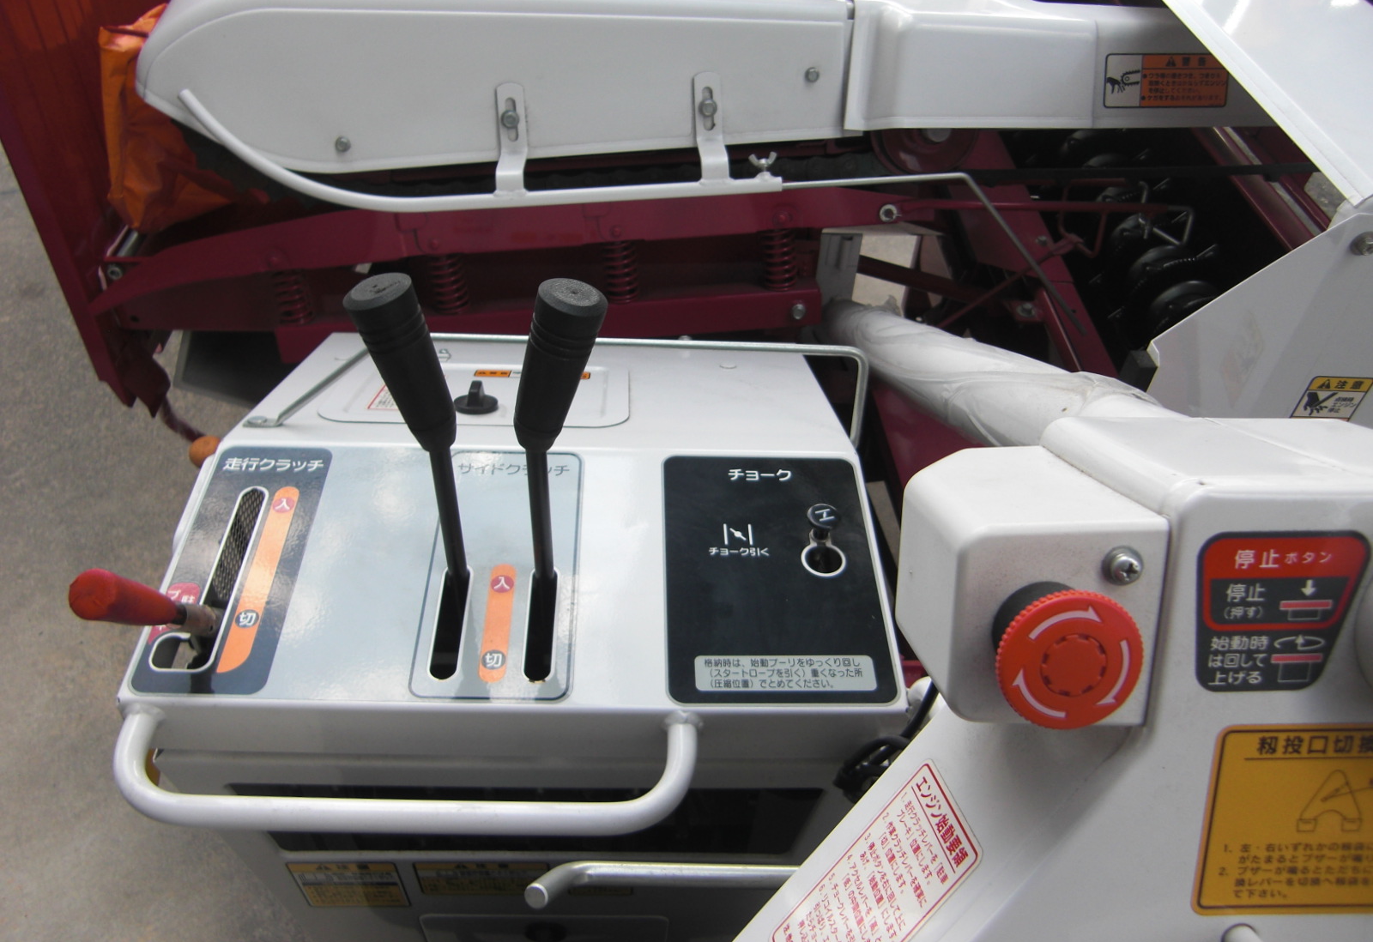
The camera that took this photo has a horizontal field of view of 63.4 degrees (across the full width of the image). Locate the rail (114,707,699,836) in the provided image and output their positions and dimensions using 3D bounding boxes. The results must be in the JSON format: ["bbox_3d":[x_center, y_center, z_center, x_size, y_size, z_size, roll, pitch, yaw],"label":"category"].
[{"bbox_3d":[-0.131,0.143,0.527,0.277,0.018,0.057,1,41,-1],"label":"rail"}]

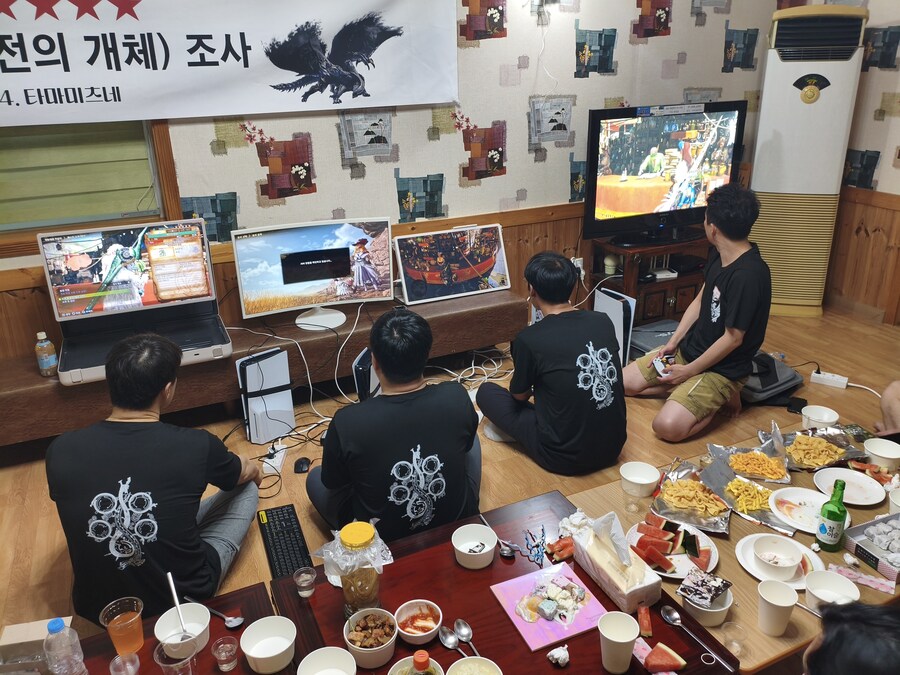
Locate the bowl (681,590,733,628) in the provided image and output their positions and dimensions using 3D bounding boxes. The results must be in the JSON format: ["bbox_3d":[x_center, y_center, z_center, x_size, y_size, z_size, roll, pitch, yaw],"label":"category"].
[{"bbox_3d":[0.656,0.680,1.734,0.123,0.062,0.123,-2,22,1],"label":"bowl"}]

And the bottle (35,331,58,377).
[{"bbox_3d":[-1.677,0.065,2.793,0.071,0.186,0.071,-11,22,-23],"label":"bottle"}]

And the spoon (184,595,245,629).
[{"bbox_3d":[-0.602,0.680,1.716,0.200,0.024,0.042,8,24,23],"label":"spoon"}]

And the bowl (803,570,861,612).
[{"bbox_3d":[0.939,0.638,1.667,0.118,0.058,0.118,-2,20,1],"label":"bowl"}]

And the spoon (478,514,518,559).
[{"bbox_3d":[0.133,0.555,1.886,0.042,0.028,0.210,-10,22,-21],"label":"spoon"}]

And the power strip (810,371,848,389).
[{"bbox_3d":[1.946,0.221,3.468,0.170,0.040,0.055,13,25,35],"label":"power strip"}]

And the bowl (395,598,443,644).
[{"bbox_3d":[-0.073,0.669,1.579,0.111,0.046,0.111,-2,20,1],"label":"bowl"}]

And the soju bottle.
[{"bbox_3d":[1.102,0.504,1.935,0.066,0.214,0.066,12,26,31],"label":"soju bottle"}]

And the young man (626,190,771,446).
[{"bbox_3d":[1.110,-0.143,3.087,0.760,1.040,0.580,-8,21,-15],"label":"young man"}]

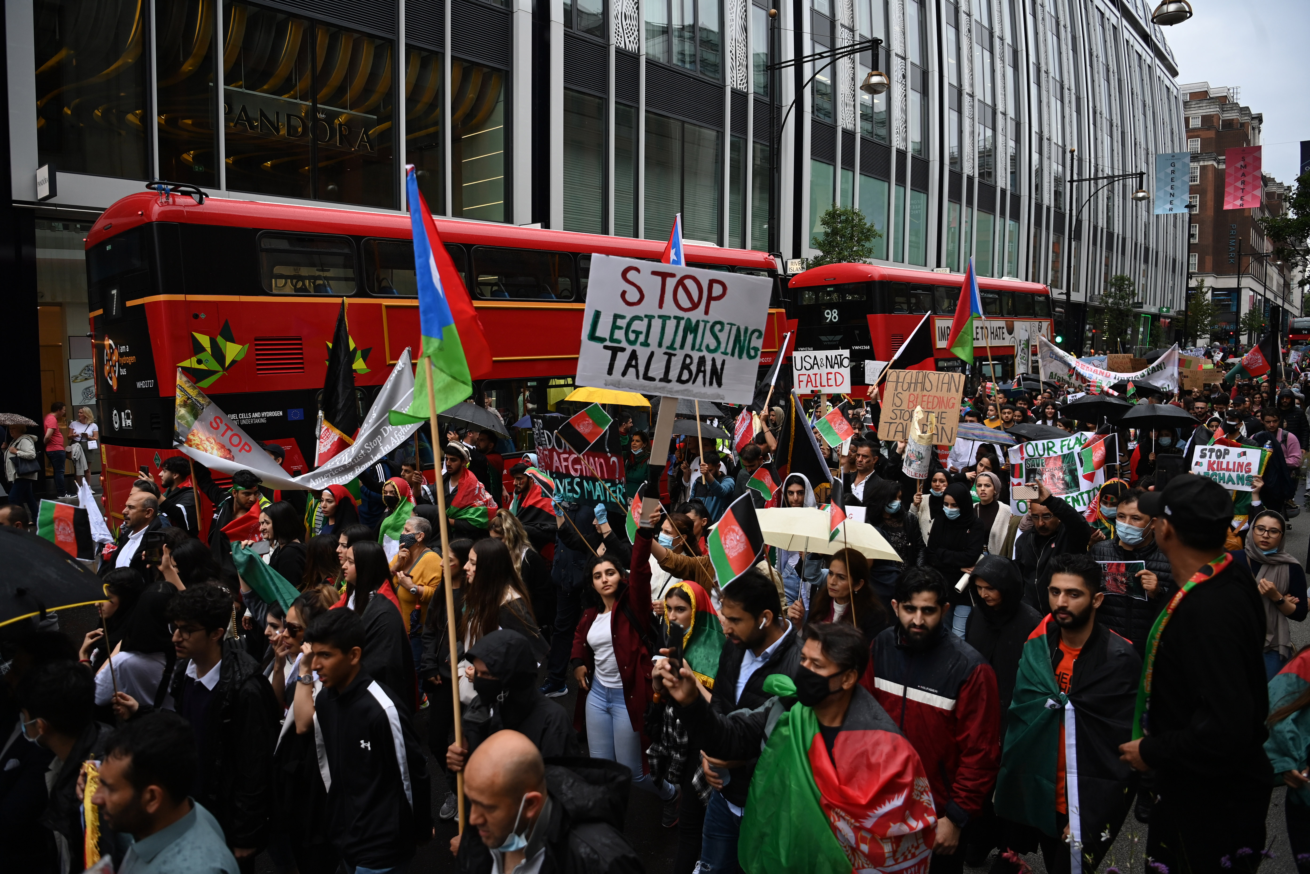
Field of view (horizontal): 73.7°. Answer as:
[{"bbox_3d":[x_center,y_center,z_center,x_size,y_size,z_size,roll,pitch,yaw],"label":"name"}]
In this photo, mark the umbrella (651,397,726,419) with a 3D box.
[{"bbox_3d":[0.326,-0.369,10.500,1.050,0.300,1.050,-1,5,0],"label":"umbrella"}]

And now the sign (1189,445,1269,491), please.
[{"bbox_3d":[4.051,0.224,6.200,0.420,0.300,0.025,7,2,31],"label":"sign"}]

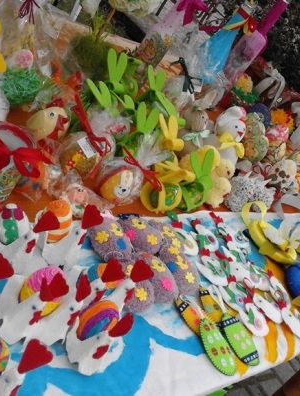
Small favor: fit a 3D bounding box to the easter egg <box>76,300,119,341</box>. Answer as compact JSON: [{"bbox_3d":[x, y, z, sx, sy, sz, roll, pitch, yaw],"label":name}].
[{"bbox_3d":[-0.058,0.140,0.625,0.047,0.047,0.056,11,14,-20],"label":"easter egg"}]

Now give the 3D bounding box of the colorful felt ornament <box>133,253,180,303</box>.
[{"bbox_3d":[0.009,0.115,0.789,0.067,0.042,0.090,2,44,-47],"label":"colorful felt ornament"}]

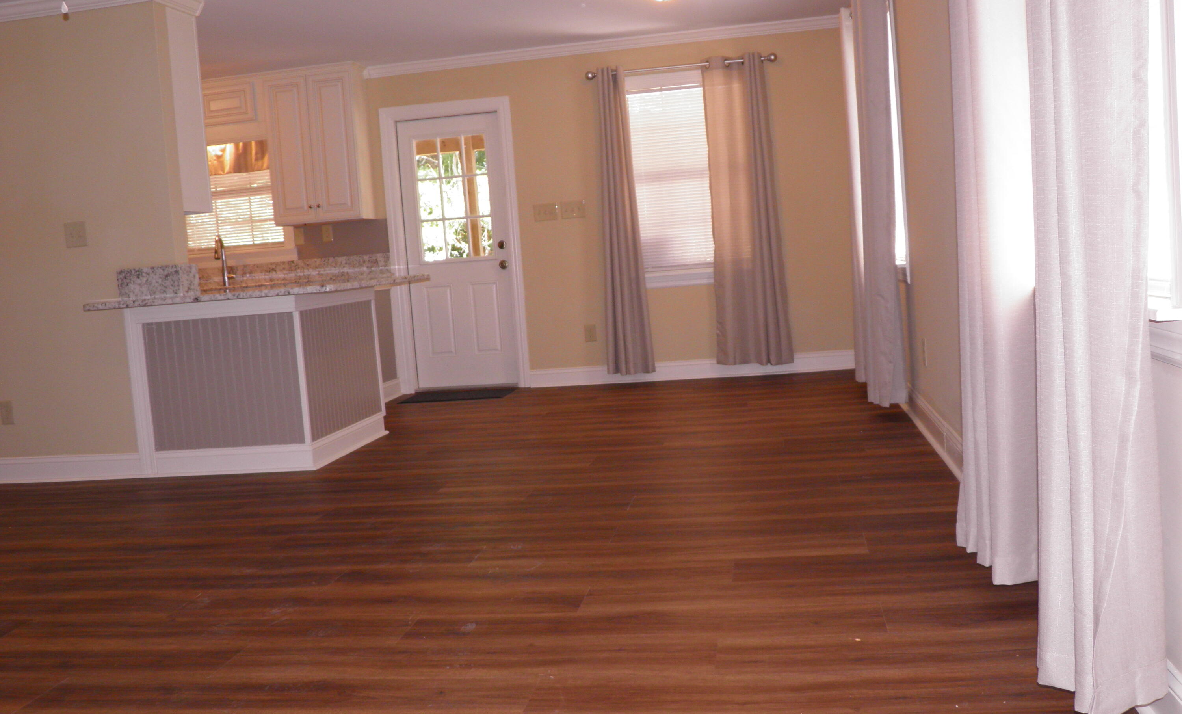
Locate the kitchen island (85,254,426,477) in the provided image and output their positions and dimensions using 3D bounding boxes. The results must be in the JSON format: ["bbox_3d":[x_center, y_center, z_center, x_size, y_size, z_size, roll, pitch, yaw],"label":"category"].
[{"bbox_3d":[-1.697,0.056,5.521,1.420,0.970,1.130,-4,6,10],"label":"kitchen island"}]

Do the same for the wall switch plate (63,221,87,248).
[{"bbox_3d":[-2.591,-0.617,5.148,0.116,0.122,0.010,-3,6,10],"label":"wall switch plate"}]

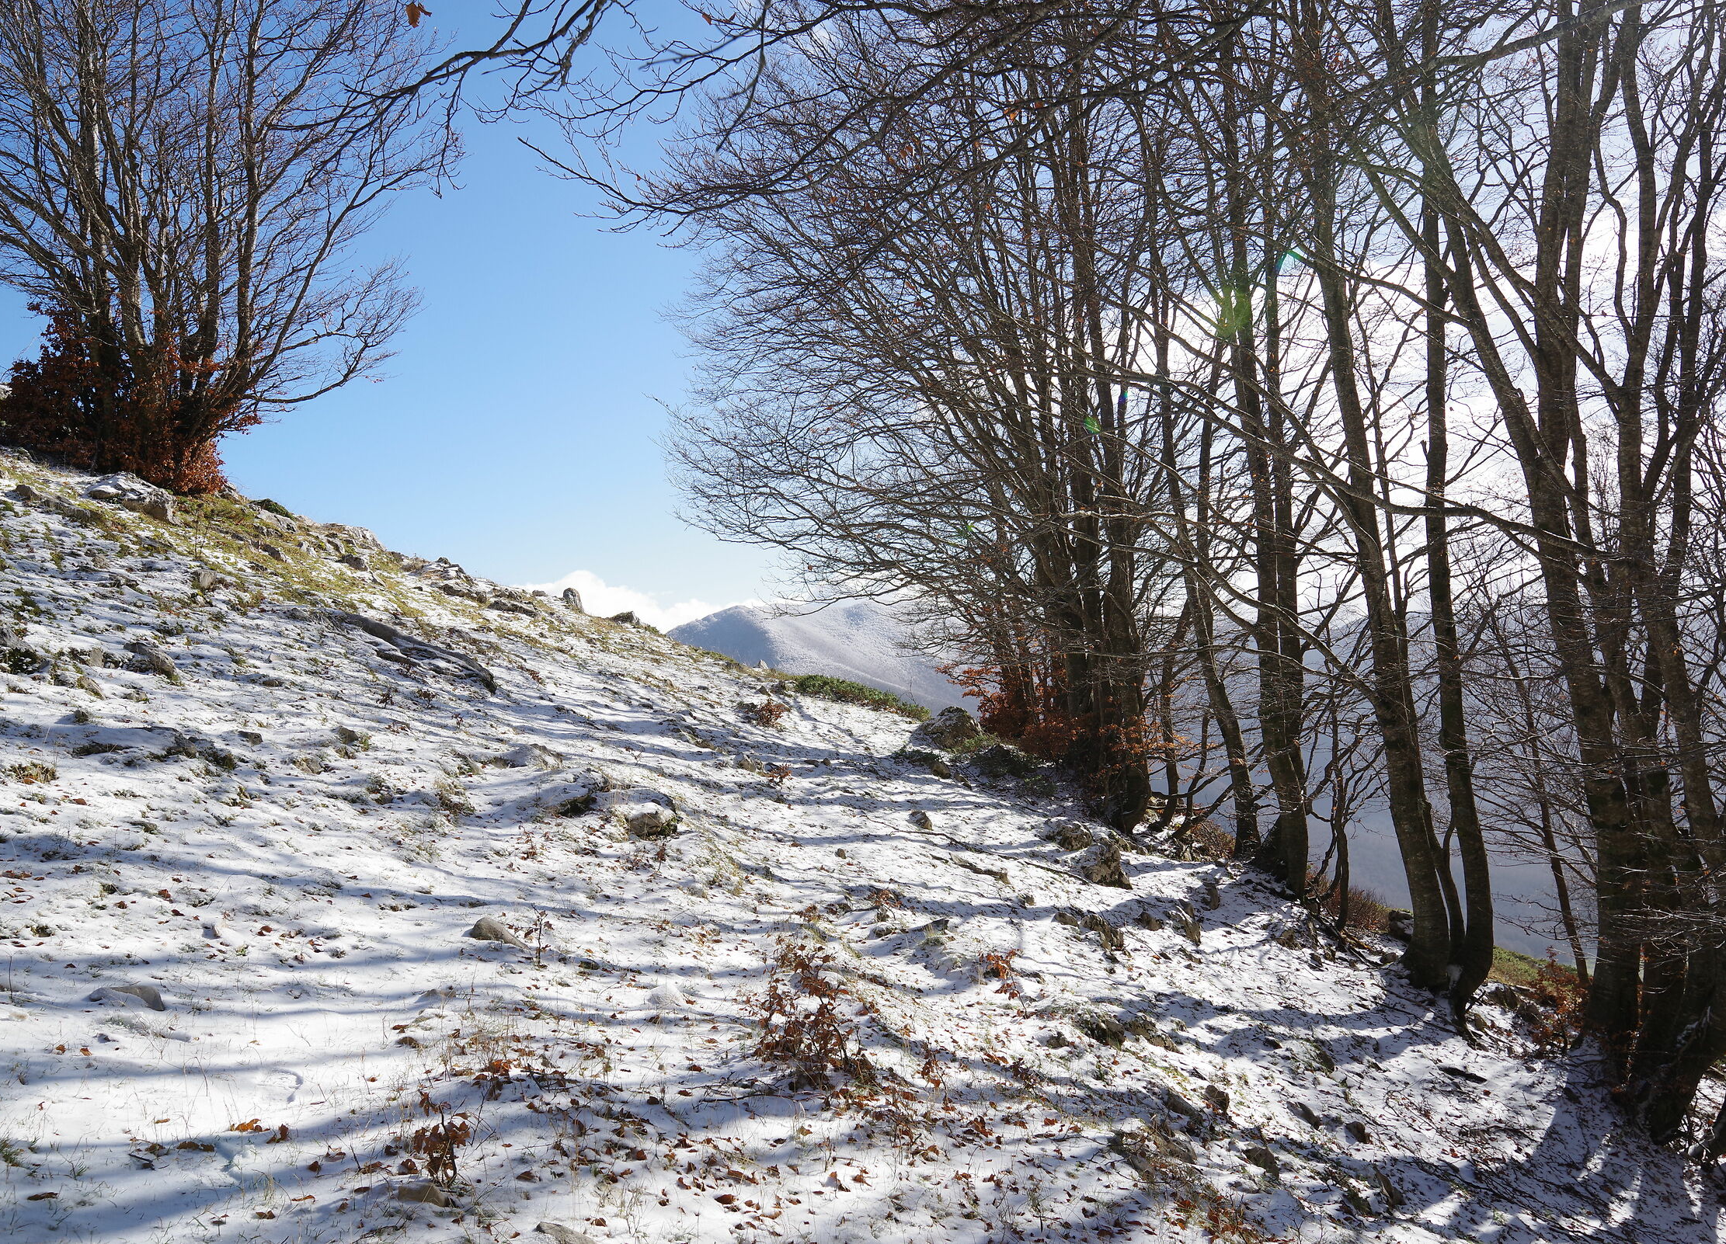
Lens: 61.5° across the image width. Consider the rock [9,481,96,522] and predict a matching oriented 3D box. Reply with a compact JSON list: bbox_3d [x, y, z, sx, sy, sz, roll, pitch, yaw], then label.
[{"bbox_3d":[-7.632,-1.131,13.656,0.798,0.357,0.646,1,-2,-29],"label":"rock"}]

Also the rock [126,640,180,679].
[{"bbox_3d":[-3.942,0.206,8.034,0.297,0.207,0.242,1,-2,-26],"label":"rock"}]

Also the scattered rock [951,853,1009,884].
[{"bbox_3d":[0.946,1.992,11.700,0.456,0.214,0.329,0,0,0],"label":"scattered rock"}]

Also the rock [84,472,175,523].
[{"bbox_3d":[-11.377,-1.932,22.500,1.359,0.768,0.980,0,0,0],"label":"rock"}]

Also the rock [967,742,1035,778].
[{"bbox_3d":[1.851,1.861,19.500,0.836,0.440,0.646,0,0,0],"label":"rock"}]

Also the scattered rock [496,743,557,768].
[{"bbox_3d":[-2.160,0.857,9.330,0.382,0.154,0.311,0,-2,-13],"label":"scattered rock"}]

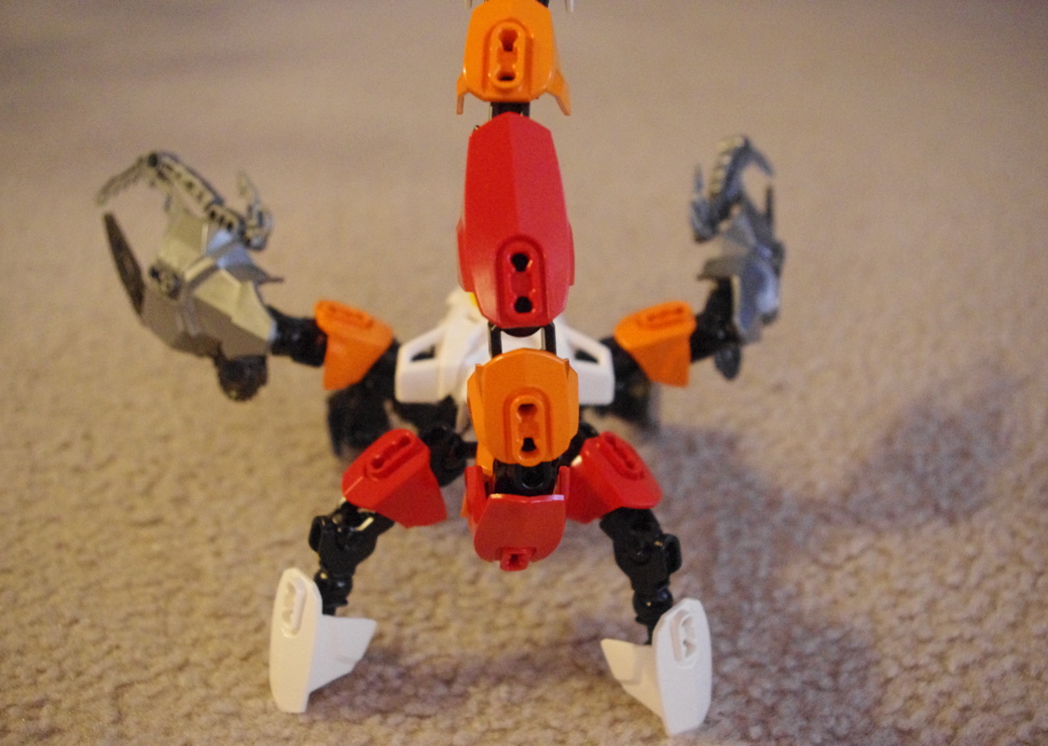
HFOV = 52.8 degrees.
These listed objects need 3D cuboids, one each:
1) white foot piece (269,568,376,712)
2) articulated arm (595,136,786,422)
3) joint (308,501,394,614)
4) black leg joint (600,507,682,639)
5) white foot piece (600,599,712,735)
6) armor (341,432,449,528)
[{"bbox_3d":[-0.054,0.070,0.282,0.022,0.039,0.018,13,12,37],"label":"white foot piece"},{"bbox_3d":[0.050,-0.029,0.312,0.052,0.058,0.084,6,35,9],"label":"articulated arm"},{"bbox_3d":[-0.045,0.048,0.272,0.018,0.029,0.016,23,16,22],"label":"joint"},{"bbox_3d":[0.030,0.050,0.268,0.017,0.031,0.016,-18,16,-23],"label":"black leg joint"},{"bbox_3d":[0.035,0.076,0.275,0.022,0.039,0.018,-12,11,-30],"label":"white foot piece"},{"bbox_3d":[-0.032,0.026,0.267,0.025,0.018,0.022,-39,35,-9],"label":"armor"}]

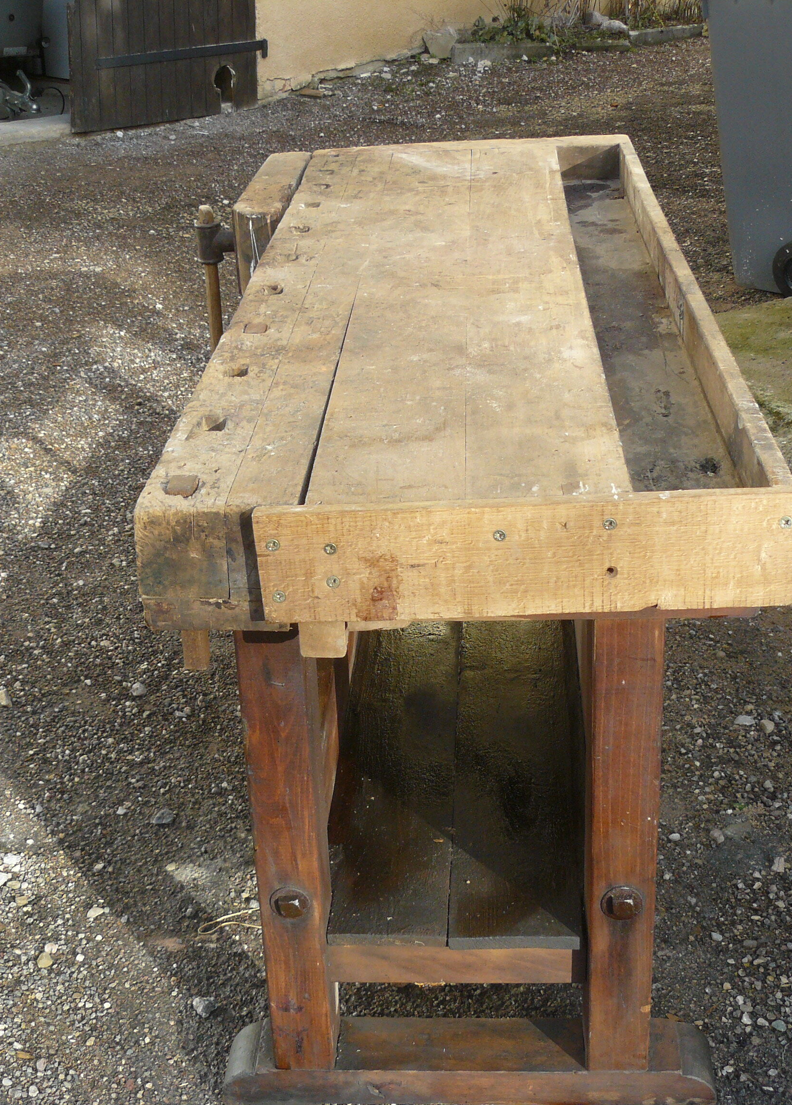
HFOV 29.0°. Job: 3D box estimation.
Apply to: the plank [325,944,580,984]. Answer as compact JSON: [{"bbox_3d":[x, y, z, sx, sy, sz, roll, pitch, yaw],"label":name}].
[{"bbox_3d":[0.077,0.493,1.881,0.316,0.056,0.040,-1,25,3],"label":"plank"}]

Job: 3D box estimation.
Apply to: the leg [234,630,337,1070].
[{"bbox_3d":[-0.123,0.343,1.818,0.070,0.632,0.087,-1,25,3],"label":"leg"}]

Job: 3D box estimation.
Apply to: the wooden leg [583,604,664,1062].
[{"bbox_3d":[0.264,0.334,1.794,0.073,0.632,0.087,-1,25,3],"label":"wooden leg"}]

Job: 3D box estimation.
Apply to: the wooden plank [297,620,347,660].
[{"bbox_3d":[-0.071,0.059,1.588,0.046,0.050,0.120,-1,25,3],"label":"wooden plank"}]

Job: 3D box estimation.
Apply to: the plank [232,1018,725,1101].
[{"bbox_3d":[0.092,0.648,1.954,0.617,0.055,0.090,-1,25,3],"label":"plank"}]

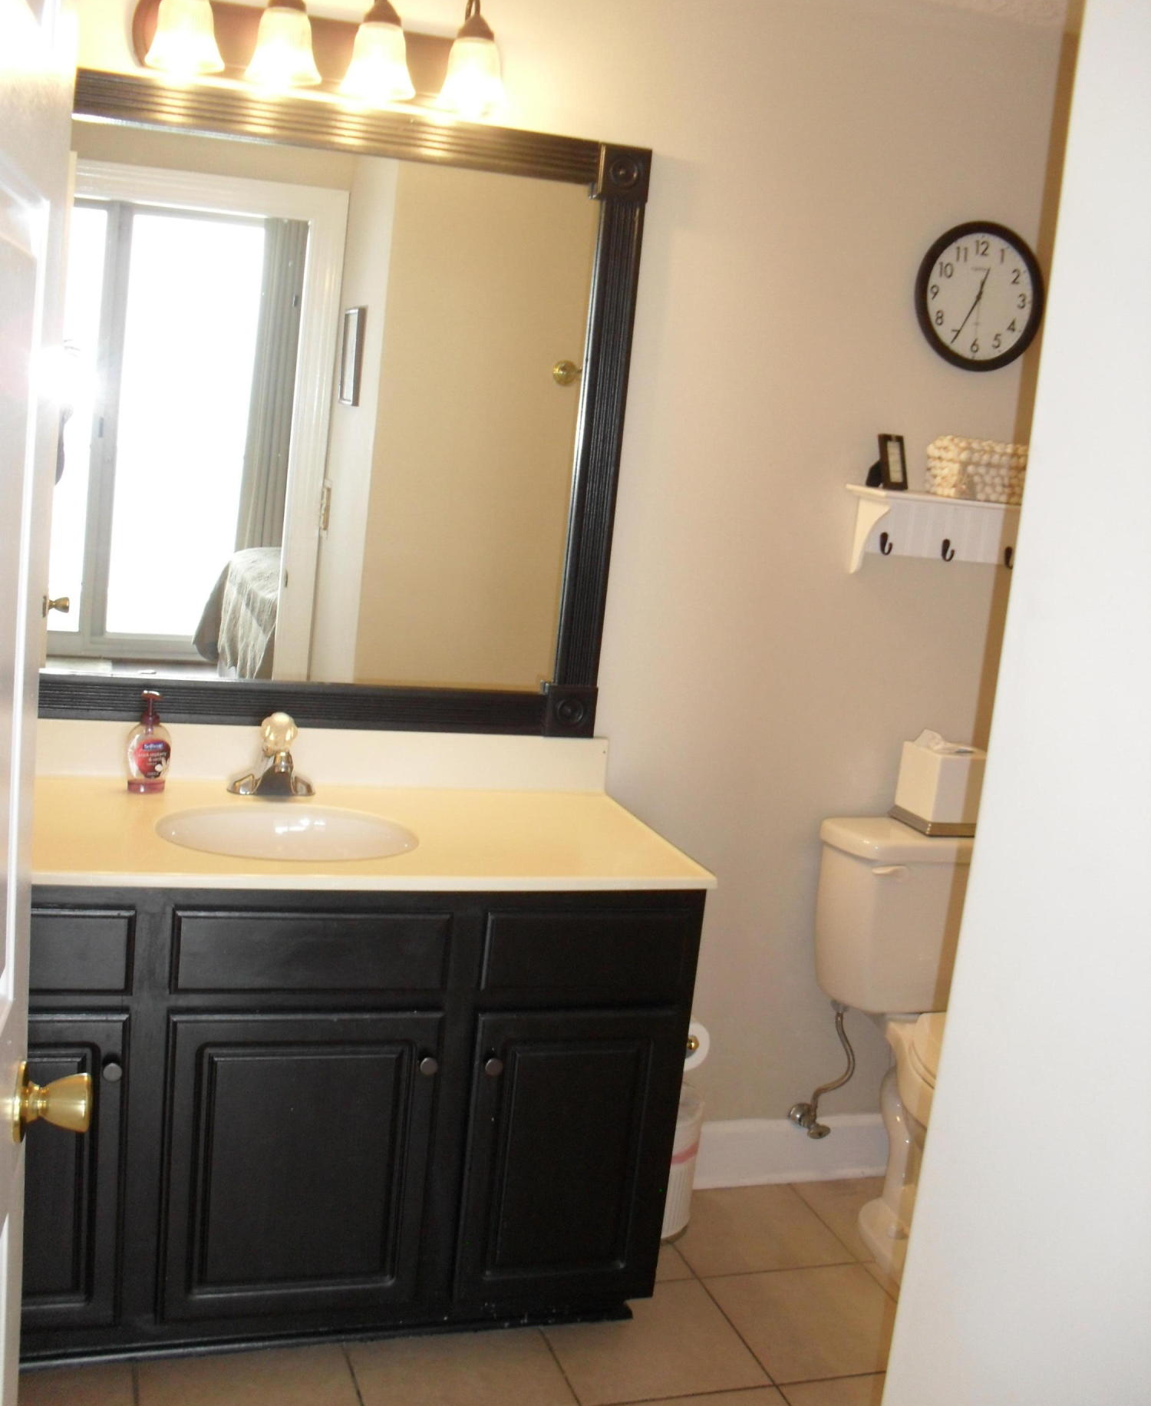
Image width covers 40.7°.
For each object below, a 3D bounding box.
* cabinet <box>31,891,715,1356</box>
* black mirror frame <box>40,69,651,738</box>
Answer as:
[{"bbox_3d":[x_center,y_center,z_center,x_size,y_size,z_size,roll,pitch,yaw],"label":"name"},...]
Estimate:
[{"bbox_3d":[-0.491,0.592,2.509,1.203,0.784,0.538,2,10,-18],"label":"cabinet"},{"bbox_3d":[-0.459,-0.468,2.592,1.140,1.041,0.025,2,11,-18],"label":"black mirror frame"}]

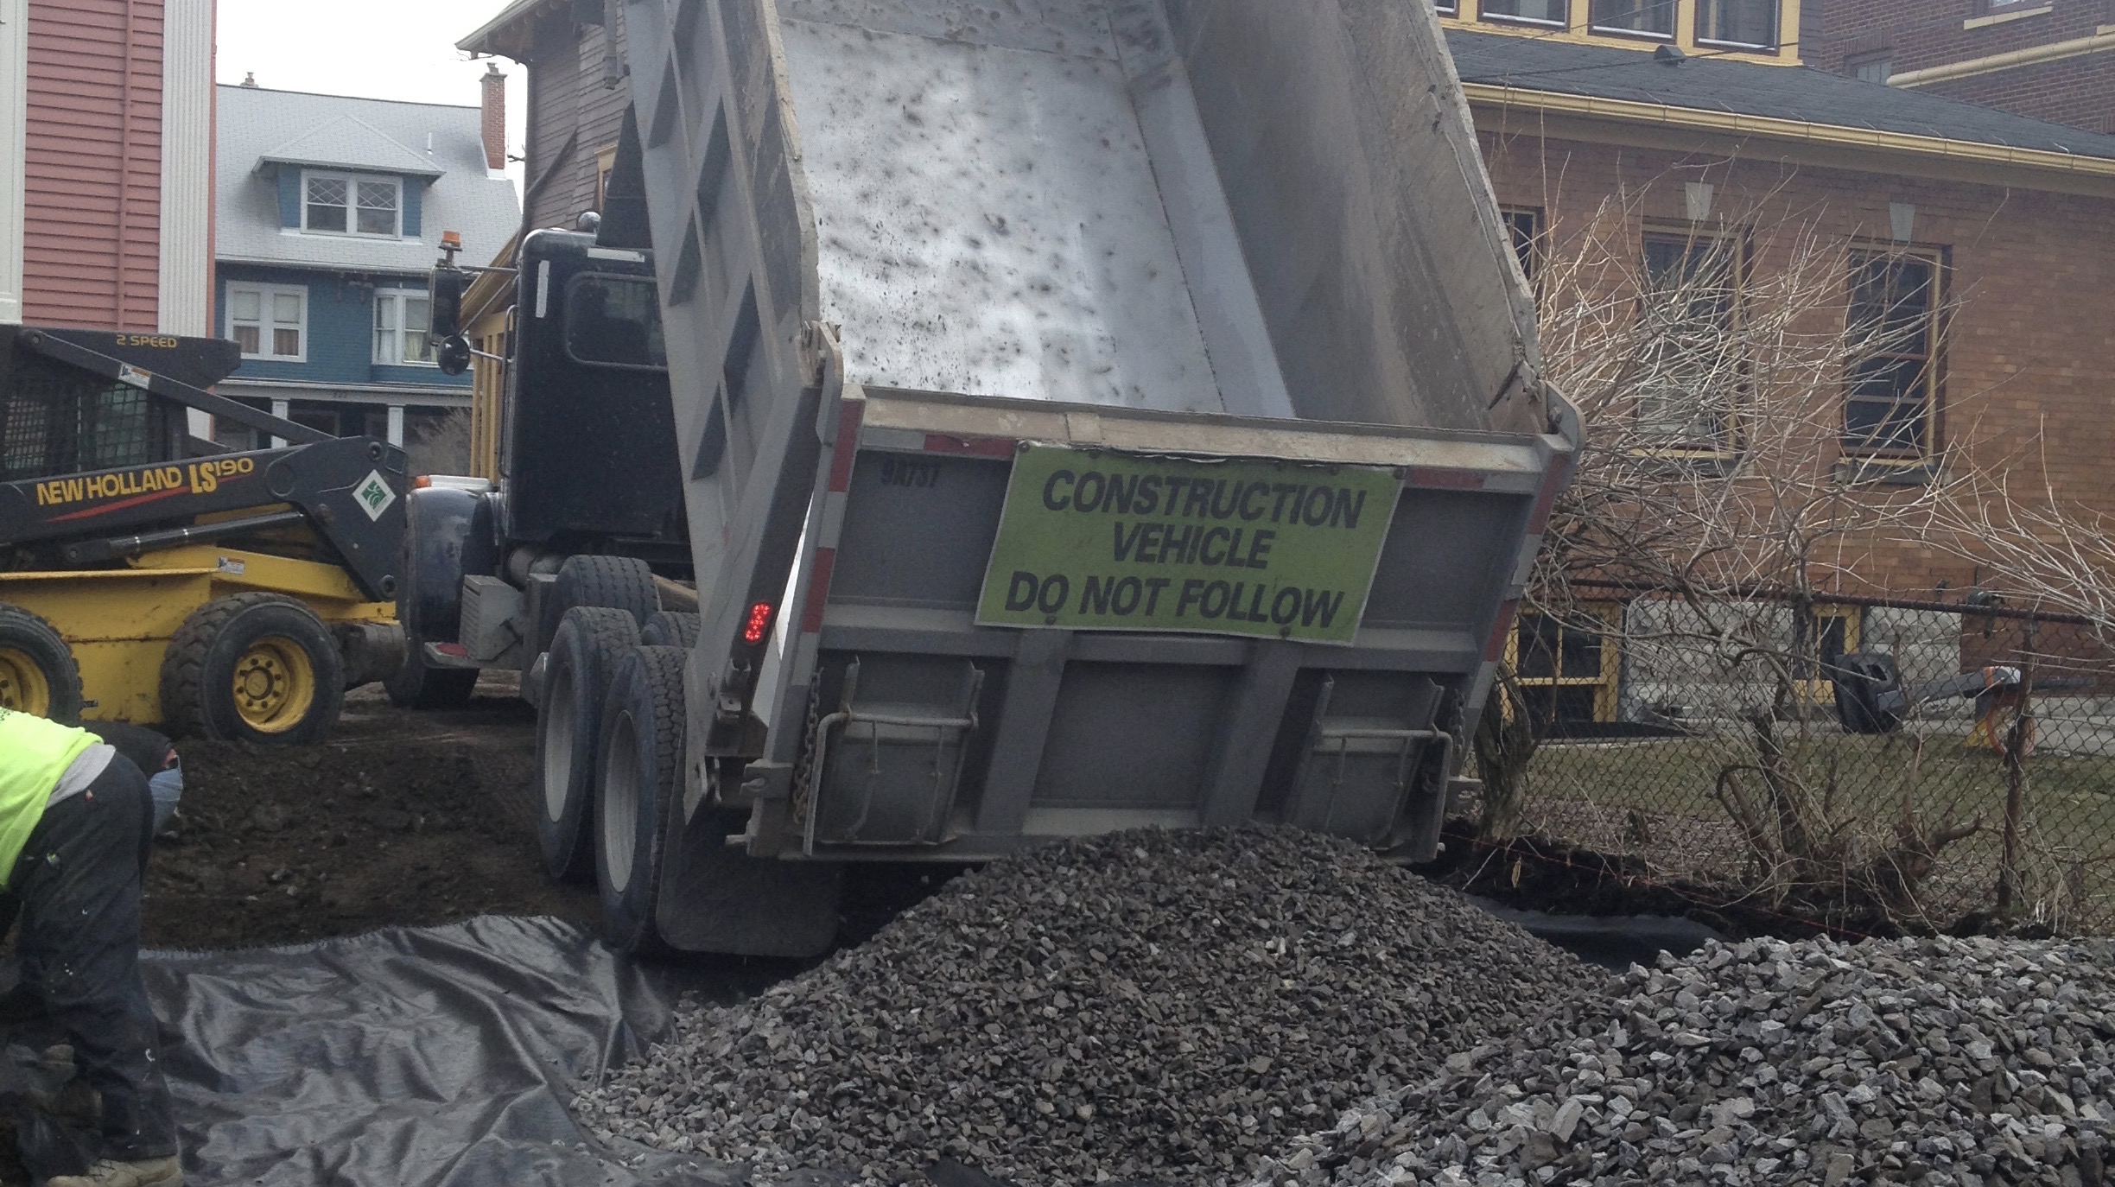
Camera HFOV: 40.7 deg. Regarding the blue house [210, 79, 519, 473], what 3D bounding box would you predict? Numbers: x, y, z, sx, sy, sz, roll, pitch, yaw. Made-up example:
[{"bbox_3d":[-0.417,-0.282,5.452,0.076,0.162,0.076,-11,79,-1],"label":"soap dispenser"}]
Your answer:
[{"bbox_3d":[-15.990,-6.200,62.430,7.800,10.200,10.500,1,2,-28],"label":"blue house"}]

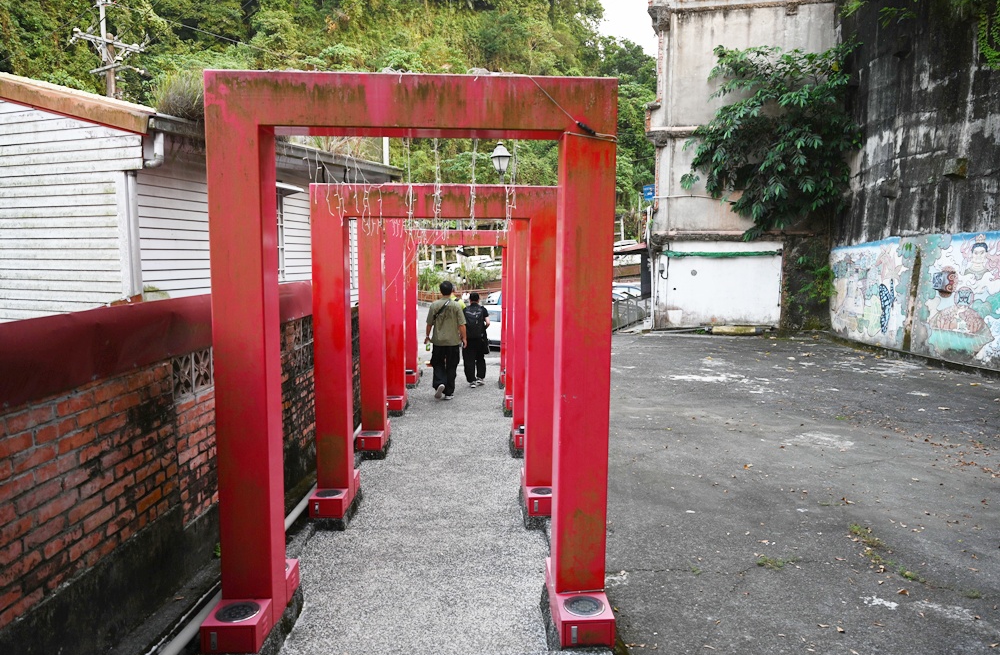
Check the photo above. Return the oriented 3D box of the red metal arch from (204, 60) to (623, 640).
[{"bbox_3d":[-0.401,0.142,3.224,1.855,2.591,0.662,0,5,-2],"label":"red metal arch"}]

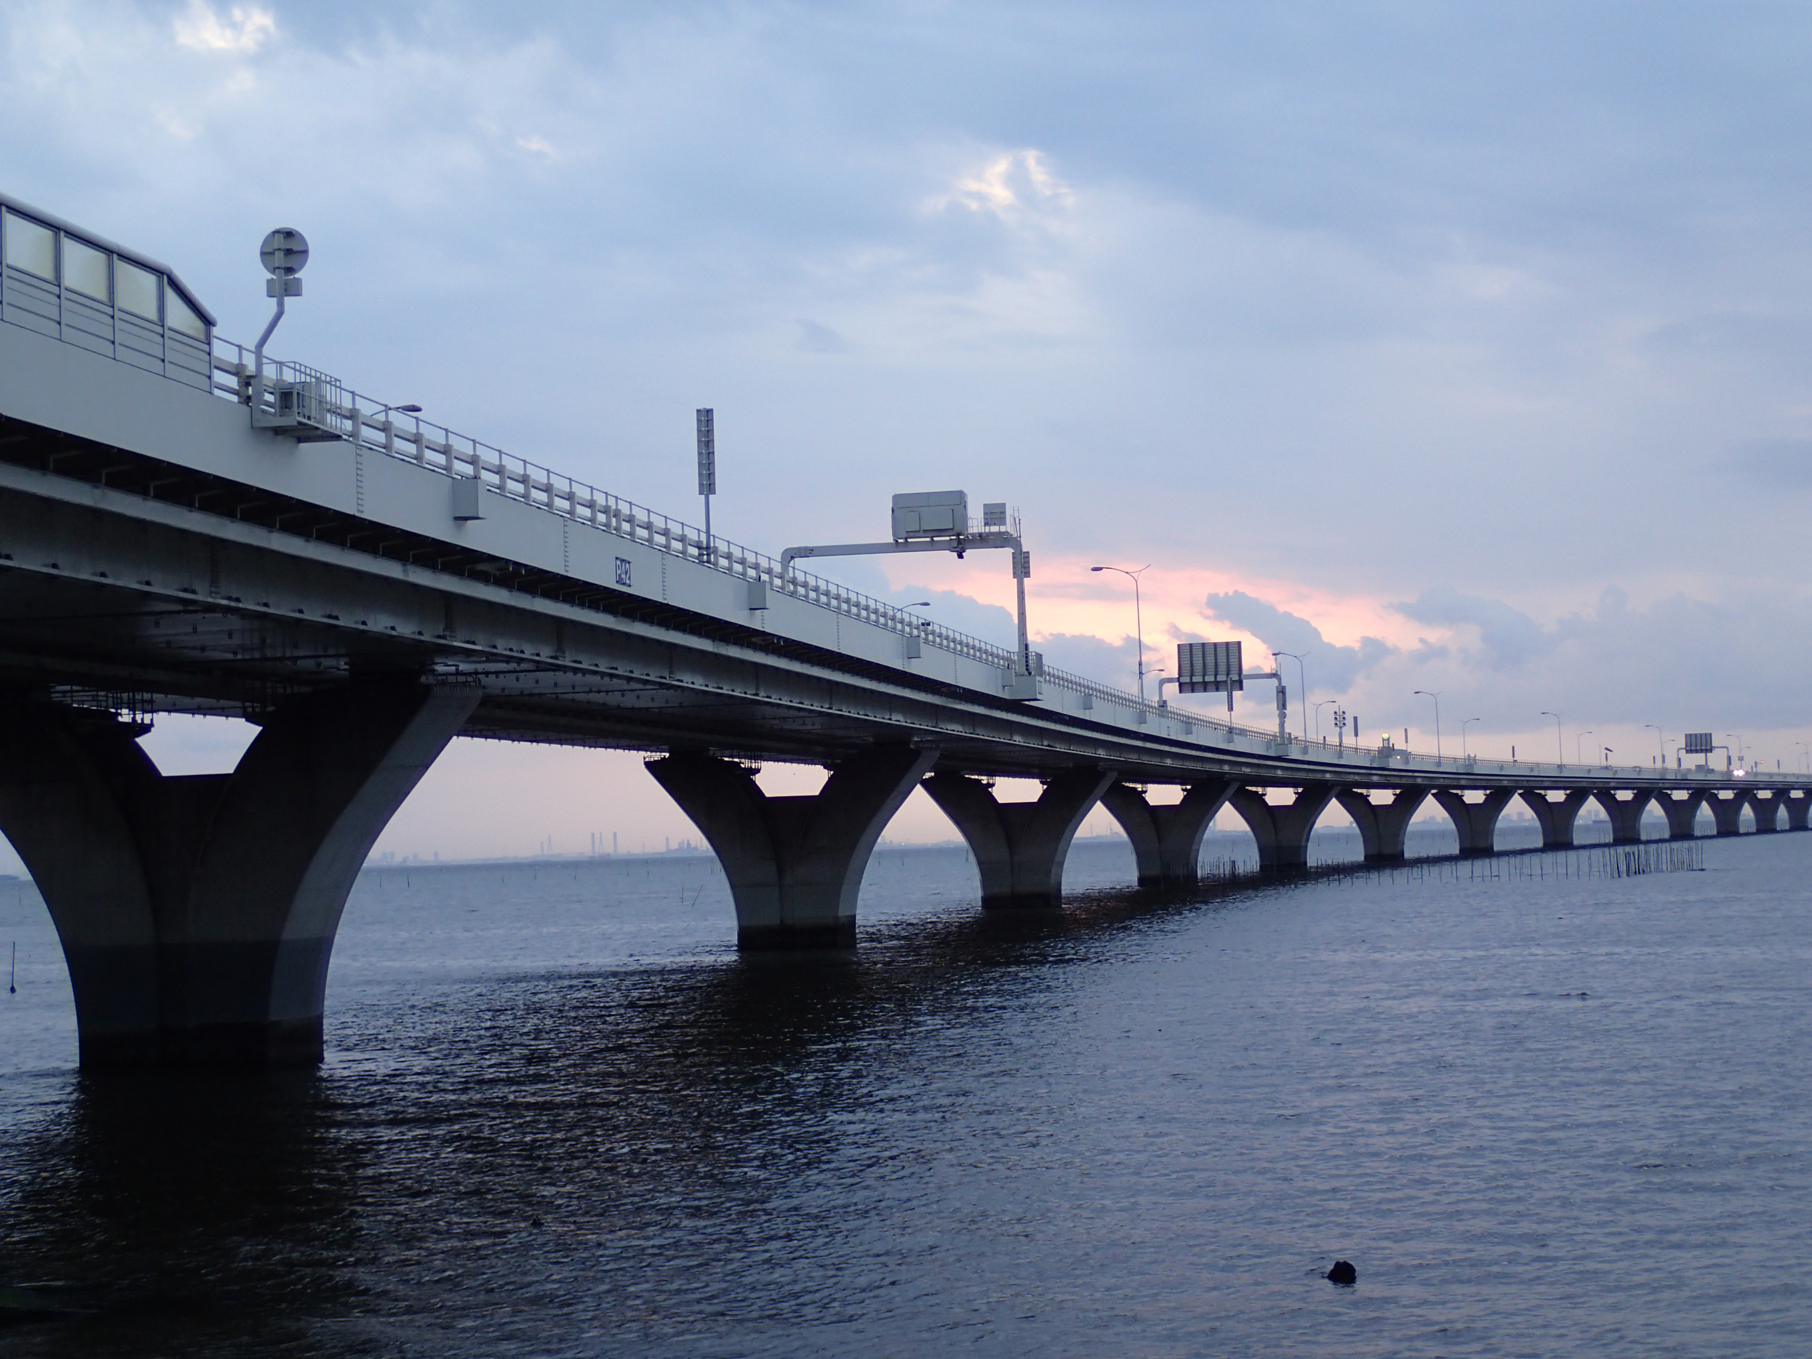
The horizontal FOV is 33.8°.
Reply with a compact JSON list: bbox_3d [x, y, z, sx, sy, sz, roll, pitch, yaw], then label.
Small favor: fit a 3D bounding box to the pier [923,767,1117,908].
[{"bbox_3d":[9.230,13.041,241.311,15.600,10.715,4.300,-3,-3,12],"label":"pier"}]

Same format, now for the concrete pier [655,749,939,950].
[{"bbox_3d":[-6.069,9.335,162.970,15.600,10.505,4.300,-3,-3,10],"label":"concrete pier"}]

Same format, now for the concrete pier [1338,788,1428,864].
[{"bbox_3d":[75.513,23.227,471.656,15.600,11.247,4.300,-3,-3,20],"label":"concrete pier"}]

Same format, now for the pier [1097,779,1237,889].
[{"bbox_3d":[27.873,16.627,319.063,15.600,10.864,4.300,-3,-3,15],"label":"pier"}]

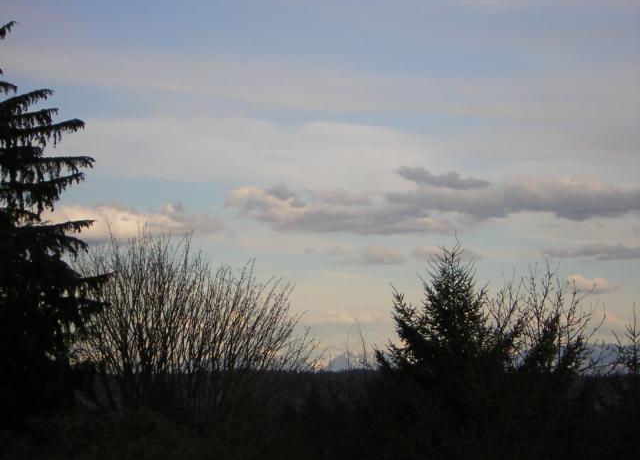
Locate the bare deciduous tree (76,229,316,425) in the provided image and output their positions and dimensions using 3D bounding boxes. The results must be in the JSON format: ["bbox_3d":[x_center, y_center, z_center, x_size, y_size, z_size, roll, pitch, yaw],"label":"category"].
[{"bbox_3d":[-2.660,2.143,43.000,5.100,4.300,4.700,0,-4,0],"label":"bare deciduous tree"}]

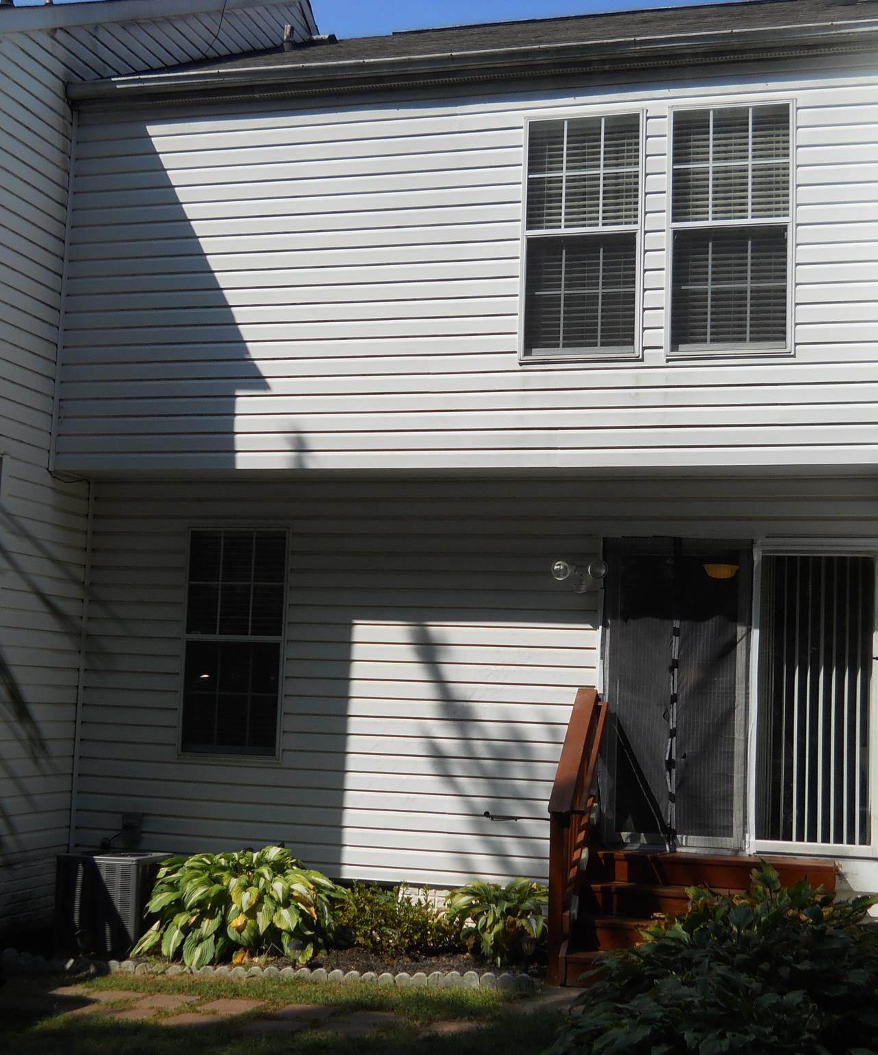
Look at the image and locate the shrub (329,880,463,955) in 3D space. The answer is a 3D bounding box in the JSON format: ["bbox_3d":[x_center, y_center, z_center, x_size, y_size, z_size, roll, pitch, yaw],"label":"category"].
[{"bbox_3d":[-0.270,2.569,9.888,0.880,0.480,0.540,0,-6,15],"label":"shrub"}]

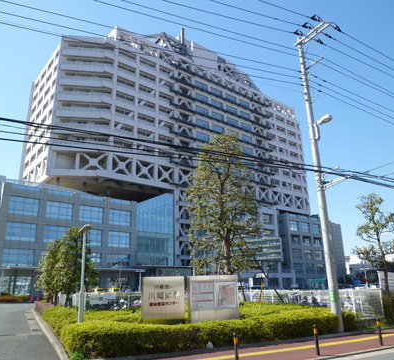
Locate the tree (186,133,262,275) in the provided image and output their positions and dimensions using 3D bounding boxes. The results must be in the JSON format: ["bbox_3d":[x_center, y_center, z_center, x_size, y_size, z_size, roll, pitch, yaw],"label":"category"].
[{"bbox_3d":[1.428,2.127,18.059,4.000,9.800,4.000,-1,-16,0],"label":"tree"}]

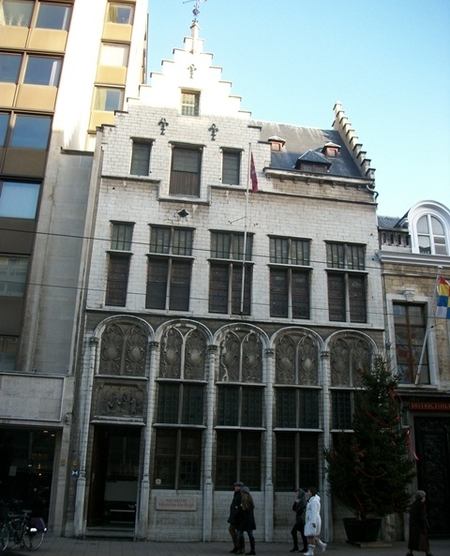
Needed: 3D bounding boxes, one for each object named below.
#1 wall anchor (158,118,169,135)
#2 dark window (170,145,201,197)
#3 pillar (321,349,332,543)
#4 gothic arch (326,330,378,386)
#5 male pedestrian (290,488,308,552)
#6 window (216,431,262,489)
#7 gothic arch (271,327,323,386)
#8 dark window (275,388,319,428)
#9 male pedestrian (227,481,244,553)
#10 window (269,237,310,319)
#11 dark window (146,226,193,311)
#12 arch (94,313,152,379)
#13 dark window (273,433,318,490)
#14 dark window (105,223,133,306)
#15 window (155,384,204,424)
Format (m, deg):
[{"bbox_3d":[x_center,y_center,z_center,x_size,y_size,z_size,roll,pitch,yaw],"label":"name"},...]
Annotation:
[{"bbox_3d":[-2.138,-5.269,19.290,0.311,0.572,0.080,4,-19,-8],"label":"wall anchor"},{"bbox_3d":[-1.456,-4.007,20.773,1.158,2.098,0.200,4,-19,-7],"label":"dark window"},{"bbox_3d":[3.362,5.398,18.383,0.326,6.130,0.330,4,-19,-7],"label":"pillar"},{"bbox_3d":[4.272,2.706,18.524,1.834,1.918,0.350,4,-19,-8],"label":"gothic arch"},{"bbox_3d":[2.052,6.777,15.553,0.550,1.640,0.500,4,-19,-7],"label":"male pedestrian"},{"bbox_3d":[0.427,5.601,17.049,1.418,1.795,0.250,4,-19,-8],"label":"window"},{"bbox_3d":[2.247,2.484,17.535,1.583,1.776,0.350,4,-19,-8],"label":"gothic arch"},{"bbox_3d":[2.463,4.423,18.776,1.576,1.268,0.200,4,-19,-7],"label":"dark window"},{"bbox_3d":[0.322,6.230,14.479,0.460,1.716,0.500,4,-19,-8],"label":"male pedestrian"},{"bbox_3d":[2.128,-0.035,18.413,1.355,2.707,0.200,4,-19,-8],"label":"window"},{"bbox_3d":[-1.922,-0.354,19.504,1.533,3.081,0.200,4,-19,-7],"label":"dark window"},{"bbox_3d":[-3.343,2.238,18.402,1.831,2.083,0.350,4,-19,-7],"label":"arch"},{"bbox_3d":[2.140,5.510,16.669,1.321,1.677,0.150,4,-19,-8],"label":"dark window"},{"bbox_3d":[-3.659,-0.487,19.278,0.734,3.048,0.200,4,-19,-7],"label":"dark window"},{"bbox_3d":[-1.376,3.917,17.314,1.480,1.328,0.250,4,-19,-8],"label":"window"}]

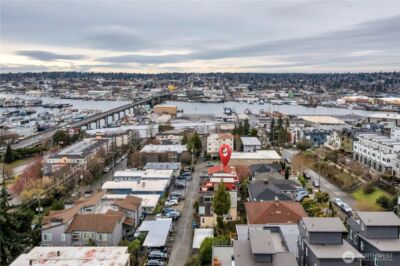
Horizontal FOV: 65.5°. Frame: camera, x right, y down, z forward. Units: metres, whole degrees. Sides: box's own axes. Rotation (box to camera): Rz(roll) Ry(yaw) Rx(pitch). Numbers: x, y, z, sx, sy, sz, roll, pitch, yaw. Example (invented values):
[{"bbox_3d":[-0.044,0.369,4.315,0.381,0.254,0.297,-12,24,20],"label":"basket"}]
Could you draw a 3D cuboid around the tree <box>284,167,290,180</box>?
[{"bbox_3d":[38.369,17.753,136.046,2.300,6.000,2.300,1,10,3],"label":"tree"}]

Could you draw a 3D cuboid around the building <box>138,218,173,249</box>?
[{"bbox_3d":[-12.060,27.120,82.390,8.200,2.900,16.400,0,10,2],"label":"building"}]

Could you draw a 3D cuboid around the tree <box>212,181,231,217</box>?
[{"bbox_3d":[6.562,20.660,94.853,5.100,12.600,5.100,0,11,0],"label":"tree"}]

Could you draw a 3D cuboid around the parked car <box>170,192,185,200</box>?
[{"bbox_3d":[-8.230,23.400,113.350,4.600,1.600,1.900,0,10,2],"label":"parked car"}]

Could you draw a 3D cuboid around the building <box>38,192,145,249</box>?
[{"bbox_3d":[-27.510,23.940,85.780,20.200,8.200,24.500,0,10,2],"label":"building"}]

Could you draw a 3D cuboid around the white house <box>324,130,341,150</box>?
[{"bbox_3d":[76.456,3.703,178.667,8.000,10.000,7.800,0,11,2],"label":"white house"}]

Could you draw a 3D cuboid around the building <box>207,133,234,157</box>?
[{"bbox_3d":[12.844,7.038,192.753,16.000,13.600,14.000,1,10,3],"label":"building"}]

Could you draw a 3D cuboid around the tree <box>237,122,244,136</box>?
[{"bbox_3d":[33.977,-1.880,259.423,5.600,13.500,5.600,1,10,3],"label":"tree"}]

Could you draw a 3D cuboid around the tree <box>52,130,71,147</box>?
[{"bbox_3d":[-104.951,3.133,235.515,11.000,11.000,11.000,0,11,0],"label":"tree"}]

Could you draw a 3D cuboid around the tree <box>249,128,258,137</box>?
[{"bbox_3d":[38.061,2.243,221.111,7.000,10.500,7.000,0,11,0],"label":"tree"}]

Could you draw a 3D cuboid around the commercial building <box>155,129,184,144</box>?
[{"bbox_3d":[-19.340,4.190,217.150,20.800,9.800,18.500,0,10,2],"label":"commercial building"}]

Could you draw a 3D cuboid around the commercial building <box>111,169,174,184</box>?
[{"bbox_3d":[-22.350,19.410,125.690,22.500,6.000,12.000,0,10,2],"label":"commercial building"}]

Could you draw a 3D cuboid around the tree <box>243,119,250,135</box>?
[{"bbox_3d":[38.971,-2.571,259.032,6.000,15.000,6.000,1,10,3],"label":"tree"}]

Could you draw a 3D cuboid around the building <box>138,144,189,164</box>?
[{"bbox_3d":[-19.400,13.029,179.378,25.500,8.000,18.000,0,11,2],"label":"building"}]

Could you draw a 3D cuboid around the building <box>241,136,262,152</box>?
[{"bbox_3d":[32.150,9.090,195.210,10.400,6.800,19.000,0,10,2],"label":"building"}]

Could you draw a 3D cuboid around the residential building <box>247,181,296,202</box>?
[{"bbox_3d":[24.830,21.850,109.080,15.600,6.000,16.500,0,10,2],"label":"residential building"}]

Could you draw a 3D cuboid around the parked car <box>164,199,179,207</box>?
[{"bbox_3d":[-10.054,25.047,110.420,4.600,1.500,1.850,-2,11,-10],"label":"parked car"}]

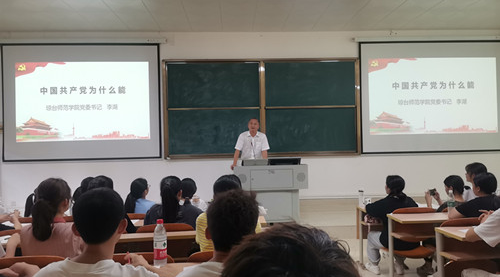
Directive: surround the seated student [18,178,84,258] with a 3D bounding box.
[{"bbox_3d":[-1.067,0.834,2.407,0.470,1.200,0.750,-1,0,5],"label":"seated student"}]

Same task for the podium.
[{"bbox_3d":[0.307,0.811,6.025,1.130,0.980,0.740,-1,0,-3],"label":"podium"}]

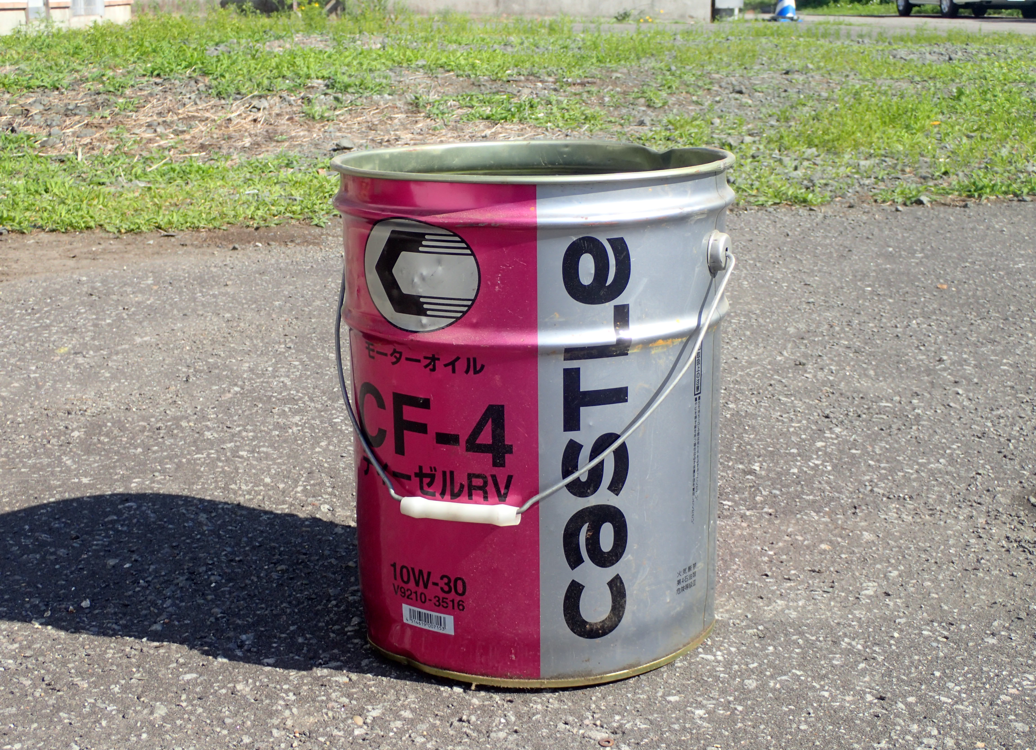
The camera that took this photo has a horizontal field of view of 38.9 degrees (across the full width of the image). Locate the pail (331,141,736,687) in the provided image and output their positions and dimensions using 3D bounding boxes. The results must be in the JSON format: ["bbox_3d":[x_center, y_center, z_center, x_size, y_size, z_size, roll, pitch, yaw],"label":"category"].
[{"bbox_3d":[0.013,0.015,1.133,0.316,0.363,0.312,-1,13,0],"label":"pail"}]

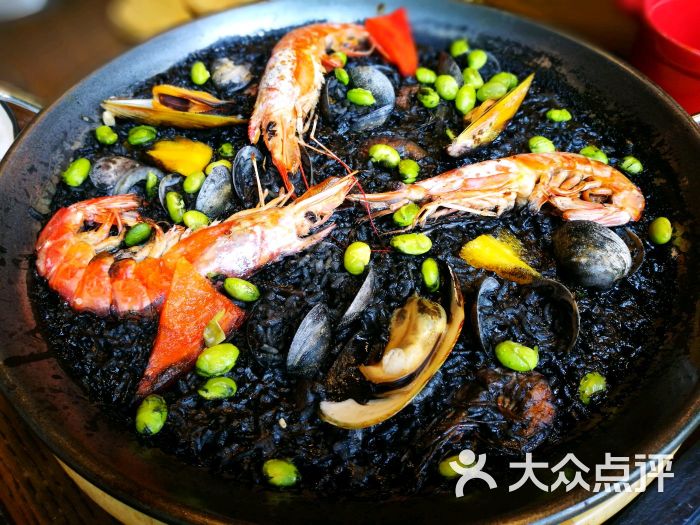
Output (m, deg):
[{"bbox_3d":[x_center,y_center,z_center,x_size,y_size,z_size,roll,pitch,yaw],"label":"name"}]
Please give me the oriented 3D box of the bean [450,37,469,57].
[{"bbox_3d":[0.065,-0.127,0.323,0.010,0.008,0.015,27,56,21],"label":"bean"}]

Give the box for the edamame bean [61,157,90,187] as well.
[{"bbox_3d":[-0.139,-0.046,0.277,0.011,0.010,0.018,9,52,8],"label":"edamame bean"}]

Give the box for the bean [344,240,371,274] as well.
[{"bbox_3d":[0.003,-0.002,0.240,0.011,0.010,0.017,5,52,5],"label":"bean"}]

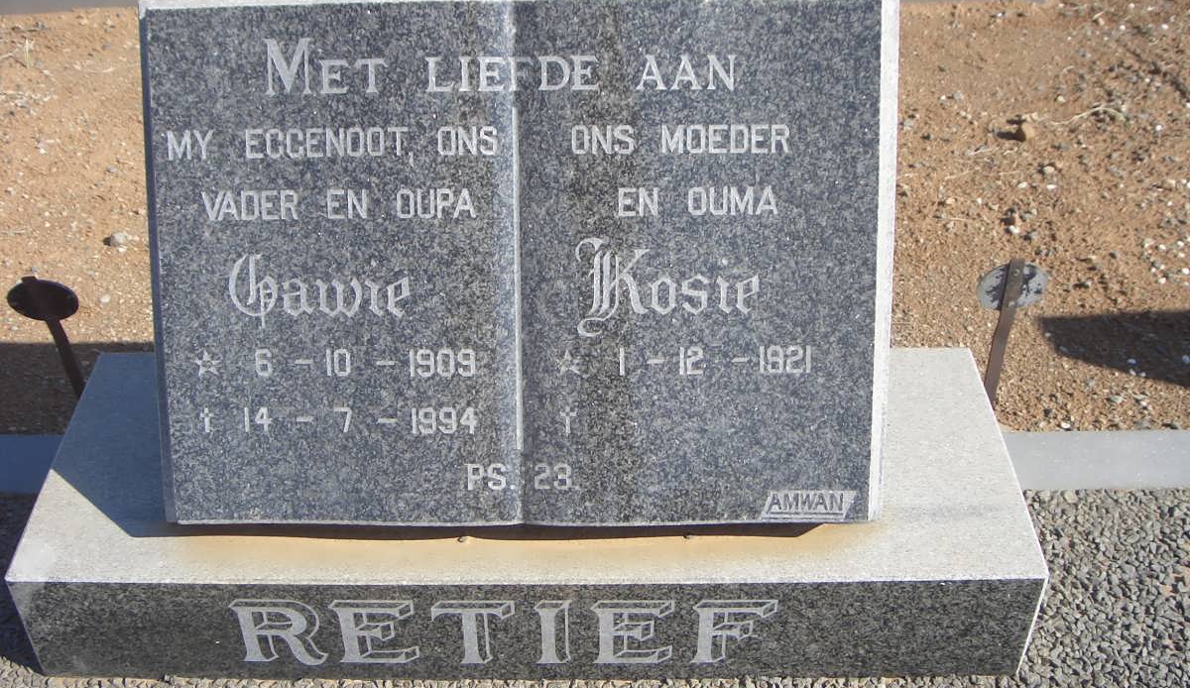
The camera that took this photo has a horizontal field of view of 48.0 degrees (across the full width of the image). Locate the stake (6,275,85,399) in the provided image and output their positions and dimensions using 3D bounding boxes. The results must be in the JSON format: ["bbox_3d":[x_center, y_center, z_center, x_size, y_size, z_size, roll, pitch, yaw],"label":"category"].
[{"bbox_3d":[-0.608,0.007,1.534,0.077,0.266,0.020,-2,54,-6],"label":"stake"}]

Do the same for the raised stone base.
[{"bbox_3d":[-0.064,0.171,1.429,0.980,0.146,0.332,0,40,-1],"label":"raised stone base"}]

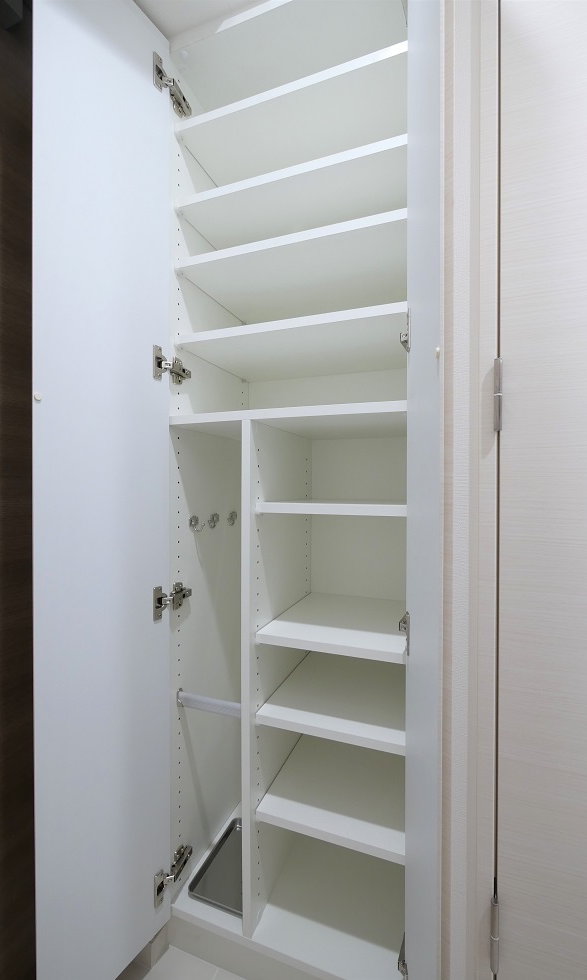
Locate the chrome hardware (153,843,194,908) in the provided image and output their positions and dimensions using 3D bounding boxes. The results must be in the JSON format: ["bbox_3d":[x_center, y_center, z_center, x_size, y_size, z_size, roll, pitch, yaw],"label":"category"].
[{"bbox_3d":[-0.252,0.804,0.838,0.030,0.067,0.094,0,0,26],"label":"chrome hardware"}]

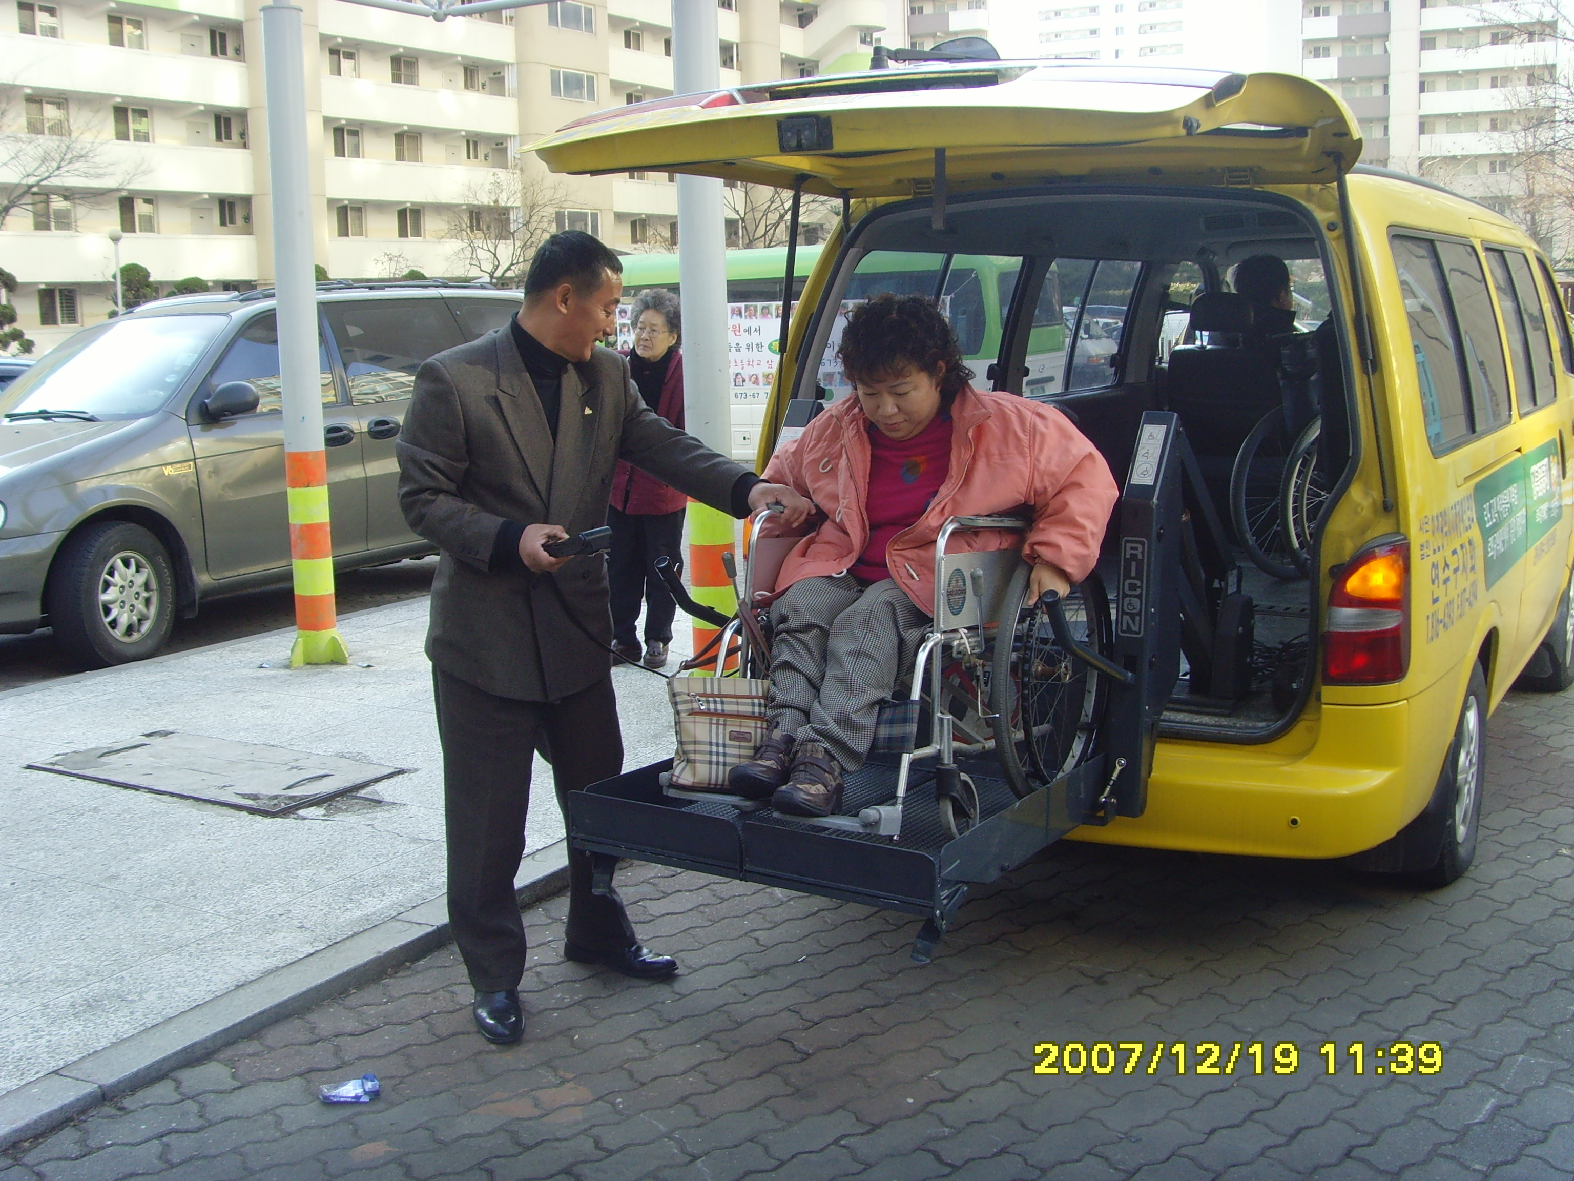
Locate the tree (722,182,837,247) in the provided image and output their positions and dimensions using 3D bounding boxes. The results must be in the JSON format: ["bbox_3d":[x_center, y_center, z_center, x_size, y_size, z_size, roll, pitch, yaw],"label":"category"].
[{"bbox_3d":[-0.198,-8.179,45.710,3.636,4.848,3.636,-1,9,0],"label":"tree"}]

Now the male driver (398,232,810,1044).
[{"bbox_3d":[-0.418,0.102,3.784,0.889,1.727,0.576,7,12,42],"label":"male driver"}]

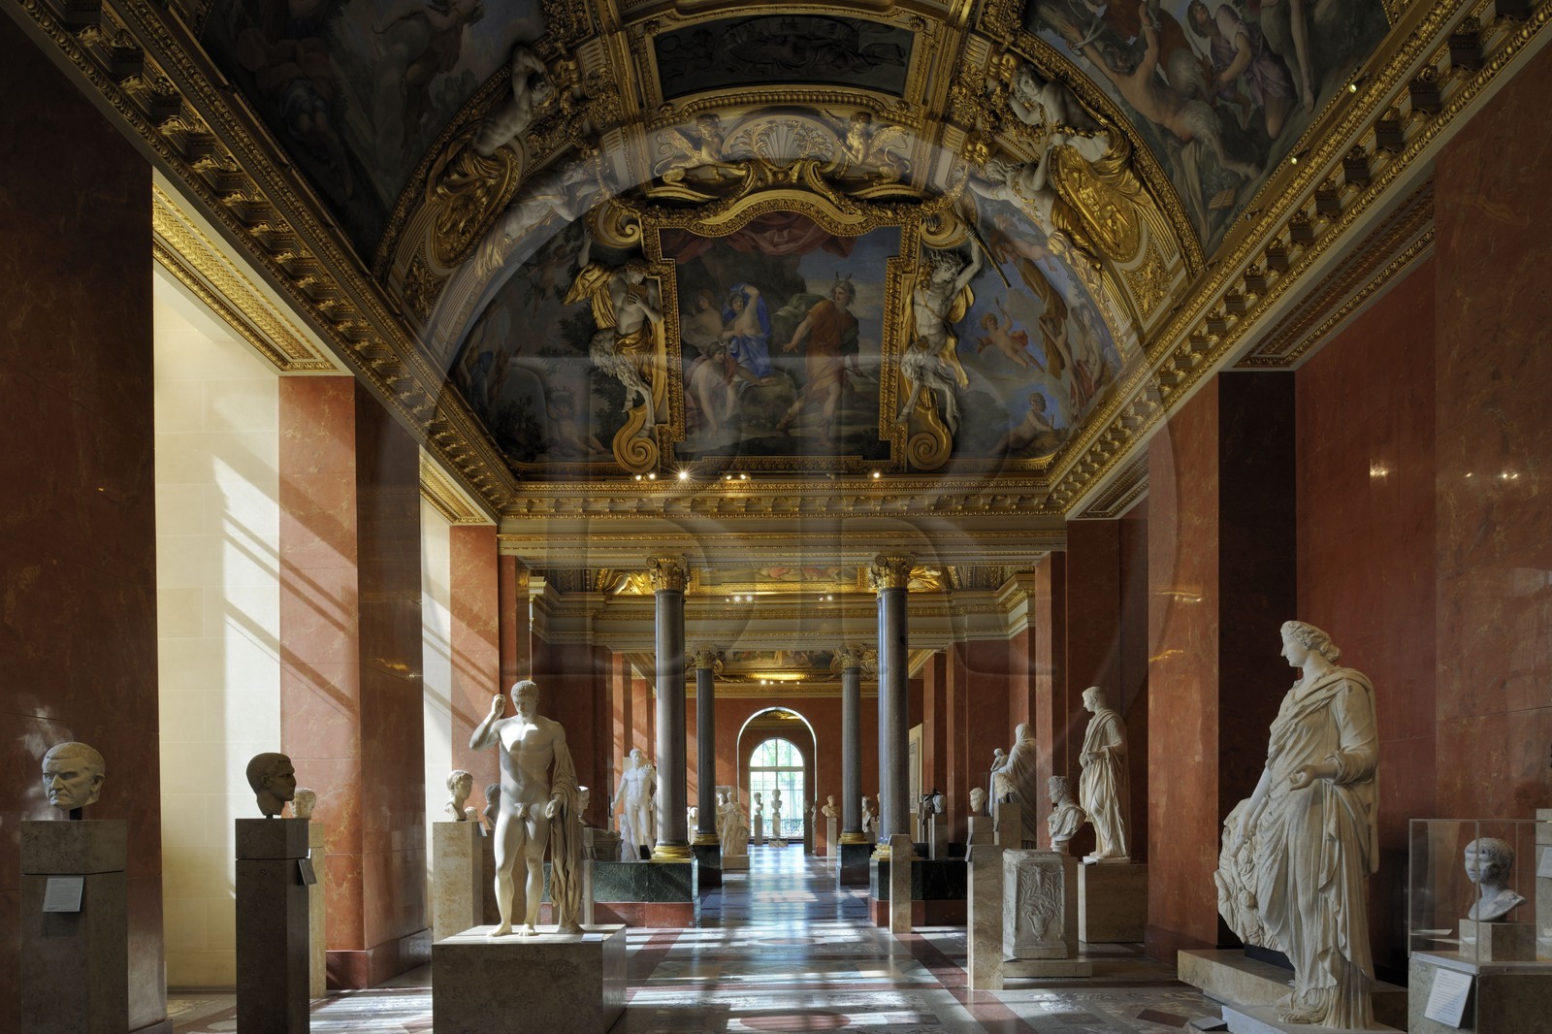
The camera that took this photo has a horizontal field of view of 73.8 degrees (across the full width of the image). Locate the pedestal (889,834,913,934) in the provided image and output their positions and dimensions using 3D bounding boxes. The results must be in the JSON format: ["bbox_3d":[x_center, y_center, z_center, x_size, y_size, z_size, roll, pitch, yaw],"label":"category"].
[{"bbox_3d":[1.527,4.493,12.650,0.240,1.200,0.250,0,-9,0],"label":"pedestal"}]

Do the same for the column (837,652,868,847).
[{"bbox_3d":[1.558,4.638,21.100,0.660,4.040,0.660,0,-9,0],"label":"column"}]

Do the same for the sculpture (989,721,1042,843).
[{"bbox_3d":[3.886,4.307,16.700,0.800,1.950,0.750,-1,-9,9],"label":"sculpture"}]

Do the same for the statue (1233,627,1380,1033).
[{"bbox_3d":[3.180,1.834,6.200,0.580,2.350,0.680,2,-7,-17],"label":"statue"}]

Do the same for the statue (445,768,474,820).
[{"bbox_3d":[-2.601,2.292,8.500,0.240,0.410,0.300,-3,-9,15],"label":"statue"}]

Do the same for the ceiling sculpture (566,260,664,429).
[{"bbox_3d":[-2.019,-2.148,13.000,1.250,2.150,0.650,1,-6,-6],"label":"ceiling sculpture"}]

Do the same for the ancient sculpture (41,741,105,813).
[{"bbox_3d":[-3.094,1.146,4.550,0.210,0.300,0.250,0,-7,2],"label":"ancient sculpture"}]

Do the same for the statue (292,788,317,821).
[{"bbox_3d":[-3.886,2.362,8.500,0.220,0.270,0.190,6,-10,-34],"label":"statue"}]

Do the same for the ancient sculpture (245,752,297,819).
[{"bbox_3d":[-2.637,1.399,5.400,0.260,0.320,0.220,1,-9,-9],"label":"ancient sculpture"}]

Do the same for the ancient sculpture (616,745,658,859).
[{"bbox_3d":[-2.188,4.548,16.300,0.740,1.970,0.500,0,-9,-3],"label":"ancient sculpture"}]

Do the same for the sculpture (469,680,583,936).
[{"bbox_3d":[-1.791,2.082,7.400,0.820,1.800,0.520,0,-6,-2],"label":"sculpture"}]

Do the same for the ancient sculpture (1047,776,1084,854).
[{"bbox_3d":[2.802,2.884,10.000,0.300,0.740,0.430,2,-9,-14],"label":"ancient sculpture"}]

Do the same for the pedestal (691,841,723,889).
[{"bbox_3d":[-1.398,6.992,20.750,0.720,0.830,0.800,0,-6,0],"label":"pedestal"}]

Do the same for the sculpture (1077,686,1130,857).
[{"bbox_3d":[3.868,3.024,12.200,0.620,2.050,0.720,2,-6,-15],"label":"sculpture"}]

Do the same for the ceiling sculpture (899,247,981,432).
[{"bbox_3d":[2.042,-2.208,12.900,1.000,2.300,0.550,0,-9,0],"label":"ceiling sculpture"}]

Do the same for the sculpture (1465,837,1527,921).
[{"bbox_3d":[3.305,1.661,4.750,0.200,0.370,0.240,2,-7,-17],"label":"sculpture"}]

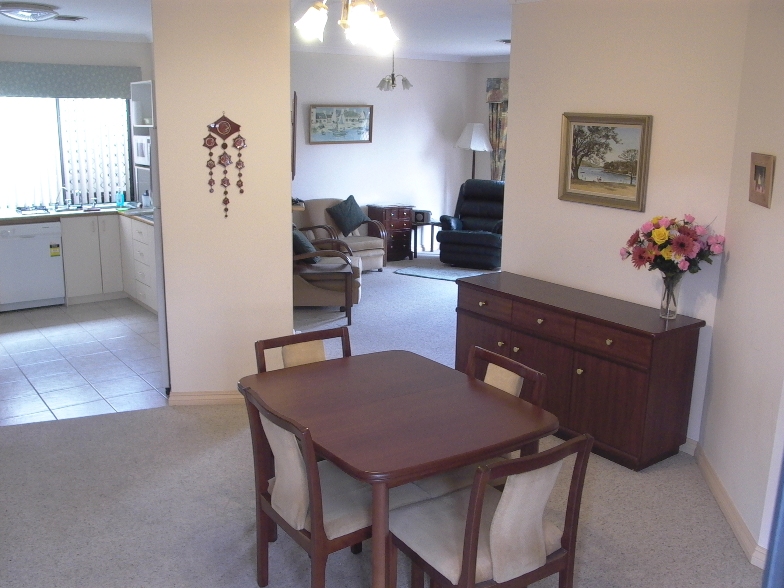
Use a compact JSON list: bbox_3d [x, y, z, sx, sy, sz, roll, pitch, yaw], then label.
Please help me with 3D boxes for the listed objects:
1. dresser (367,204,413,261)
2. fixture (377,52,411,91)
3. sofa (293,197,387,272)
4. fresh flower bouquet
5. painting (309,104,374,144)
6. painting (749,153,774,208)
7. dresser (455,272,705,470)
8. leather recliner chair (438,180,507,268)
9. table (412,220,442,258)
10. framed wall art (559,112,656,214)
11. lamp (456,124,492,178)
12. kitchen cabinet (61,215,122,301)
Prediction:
[{"bbox_3d":[-0.020,-0.816,9.958,0.430,0.720,0.370,-7,16,-32],"label":"dresser"},{"bbox_3d":[0.023,-2.296,7.370,0.380,0.560,0.380,1,13,0],"label":"fixture"},{"bbox_3d":[-0.584,-0.739,9.113,0.800,0.860,0.850,-9,17,-36],"label":"sofa"},{"bbox_3d":[1.548,-0.133,4.145,0.430,0.570,0.530,-9,16,-35],"label":"fresh flower bouquet"},{"bbox_3d":[-0.636,-2.164,9.553,0.900,0.480,0.035,-7,16,-32],"label":"painting"},{"bbox_3d":[1.621,-0.497,3.262,0.020,0.220,0.270,3,13,7],"label":"painting"},{"bbox_3d":[1.084,0.407,4.733,0.500,0.765,1.590,-9,16,-35],"label":"dresser"},{"bbox_3d":[1.205,-0.901,9.575,0.860,1.030,0.910,7,15,24],"label":"leather recliner chair"},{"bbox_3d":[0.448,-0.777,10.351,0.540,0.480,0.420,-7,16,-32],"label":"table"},{"bbox_3d":[1.248,-0.790,4.418,0.050,0.540,0.635,-9,17,-36],"label":"framed wall art"},{"bbox_3d":[1.125,-1.434,10.240,0.480,1.760,0.480,-9,17,-36],"label":"lamp"},{"bbox_3d":[-3.100,-0.380,7.557,0.560,0.860,0.570,-9,16,-35],"label":"kitchen cabinet"}]

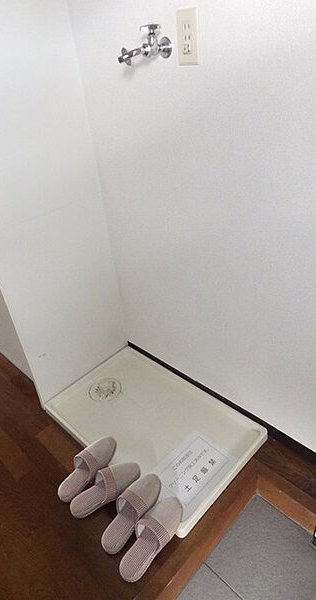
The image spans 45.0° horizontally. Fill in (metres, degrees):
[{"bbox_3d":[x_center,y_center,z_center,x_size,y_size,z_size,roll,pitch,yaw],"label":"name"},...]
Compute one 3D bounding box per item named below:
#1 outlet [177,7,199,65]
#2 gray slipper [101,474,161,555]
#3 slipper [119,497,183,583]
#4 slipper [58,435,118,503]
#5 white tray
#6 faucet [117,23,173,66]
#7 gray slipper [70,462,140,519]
[{"bbox_3d":[0.079,-0.667,0.971,0.070,0.120,0.009,25,44,38],"label":"outlet"},{"bbox_3d":[-0.092,0.690,1.249,0.096,0.078,0.270,22,58,35],"label":"gray slipper"},{"bbox_3d":[-0.025,0.730,1.181,0.096,0.078,0.270,23,58,37],"label":"slipper"},{"bbox_3d":[-0.267,0.610,1.400,0.096,0.078,0.270,26,61,39],"label":"slipper"},{"bbox_3d":[-0.035,0.510,1.601,0.818,0.050,0.511,25,44,38],"label":"white tray"},{"bbox_3d":[-0.037,-0.662,0.991,0.076,0.084,0.152,25,44,38],"label":"faucet"},{"bbox_3d":[-0.192,0.653,1.327,0.270,0.078,0.096,-29,38,-8],"label":"gray slipper"}]

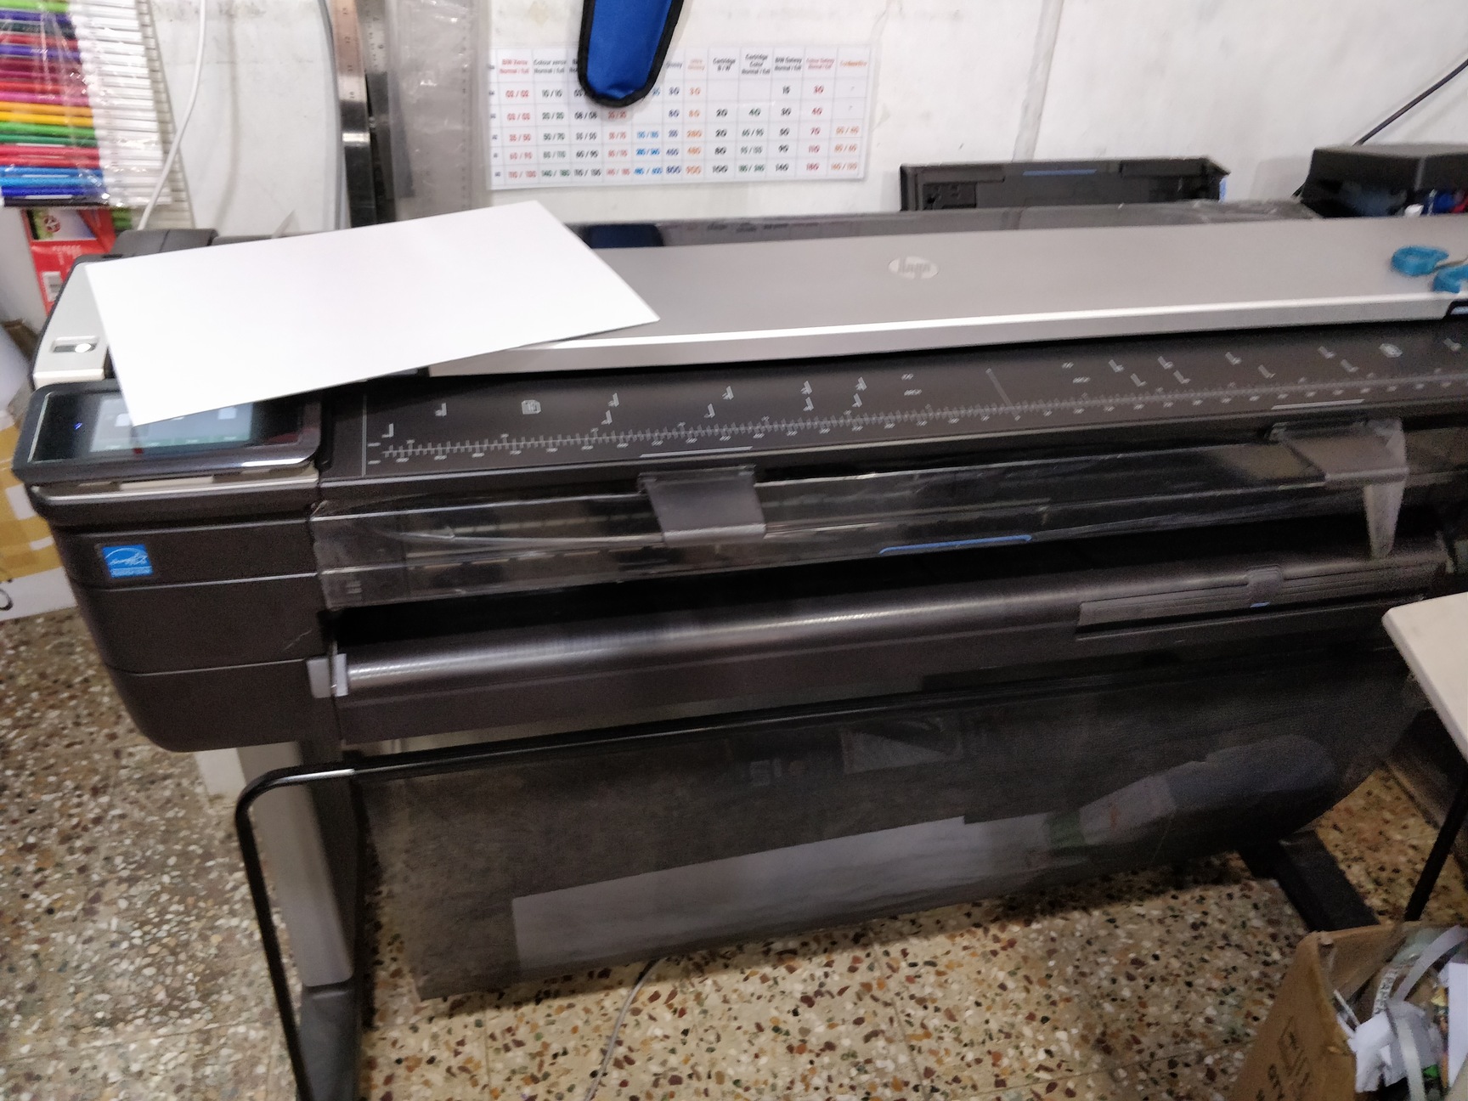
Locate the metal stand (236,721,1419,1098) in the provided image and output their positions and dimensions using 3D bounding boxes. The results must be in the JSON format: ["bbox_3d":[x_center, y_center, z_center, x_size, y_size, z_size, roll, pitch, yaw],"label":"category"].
[{"bbox_3d":[0.162,0.266,1.278,1.370,0.610,0.570,-5,33,-10],"label":"metal stand"}]

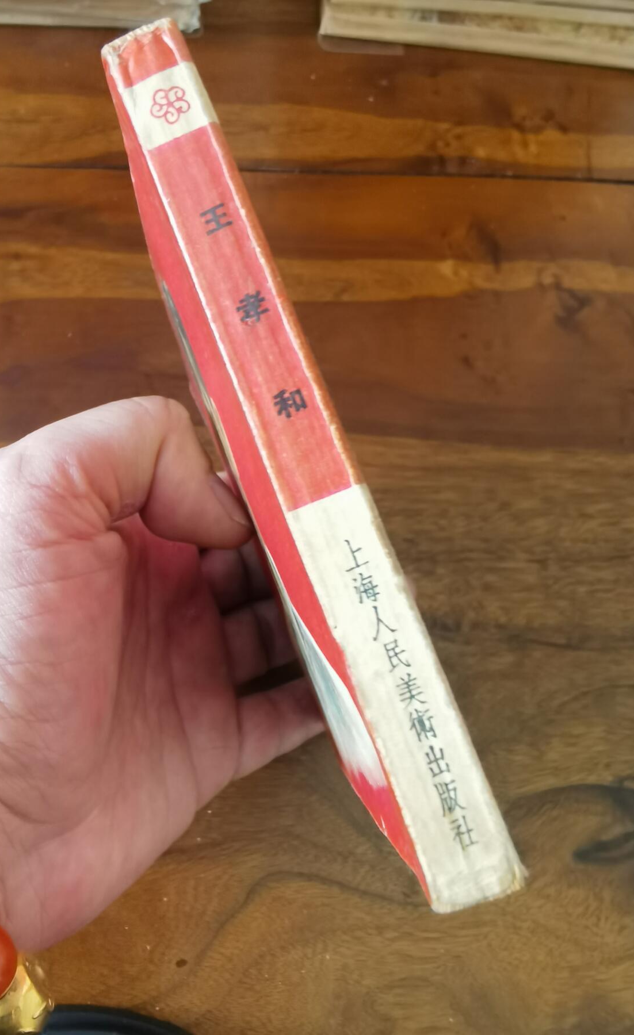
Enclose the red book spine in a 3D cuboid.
[{"bbox_3d":[-0.006,0.001,0.153,0.011,0.128,0.105,-21,82,-6],"label":"red book spine"}]

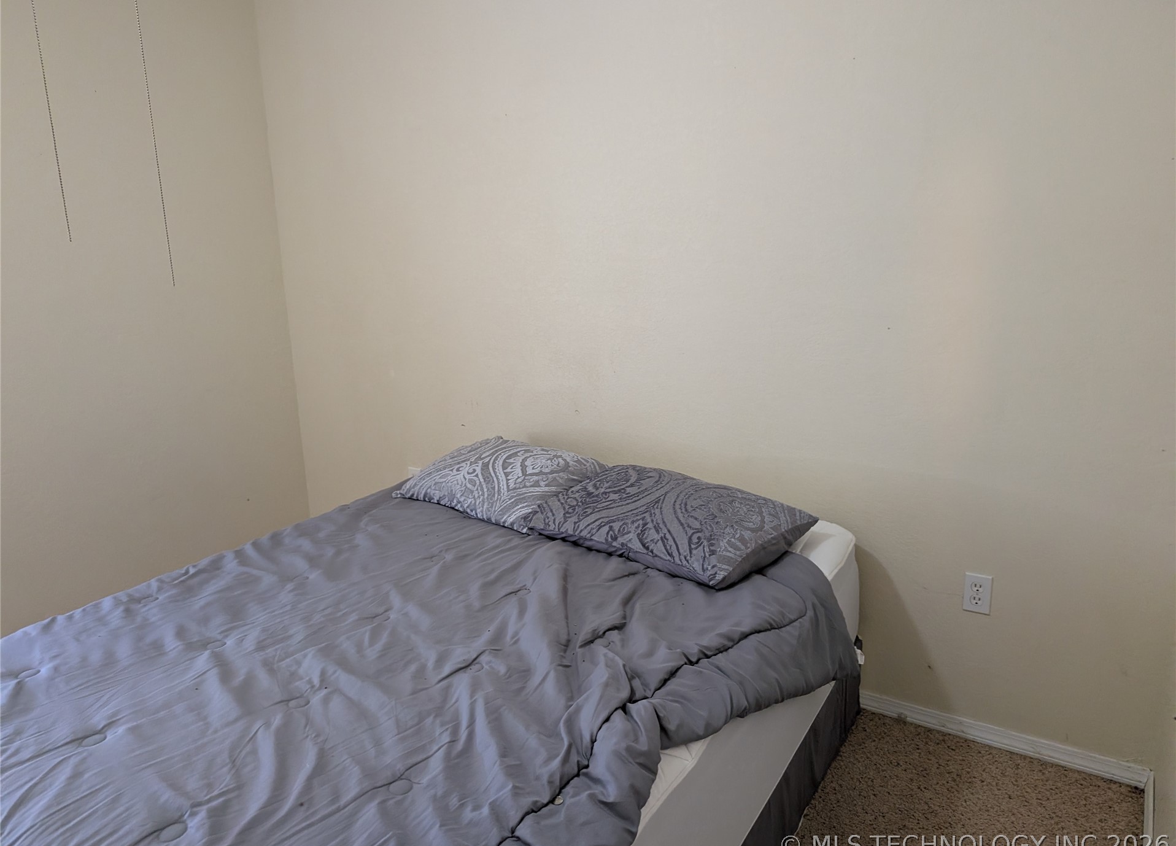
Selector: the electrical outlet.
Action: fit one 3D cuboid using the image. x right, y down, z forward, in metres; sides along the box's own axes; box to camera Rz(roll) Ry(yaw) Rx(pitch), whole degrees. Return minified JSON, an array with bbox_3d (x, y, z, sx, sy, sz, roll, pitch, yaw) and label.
[{"bbox_3d":[1.115,0.490,2.336,0.070,0.114,0.007,6,14,33],"label":"electrical outlet"}]

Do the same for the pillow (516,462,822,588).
[{"bbox_3d":[0.244,0.280,2.447,0.690,0.160,0.510,10,23,34],"label":"pillow"}]

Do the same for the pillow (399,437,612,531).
[{"bbox_3d":[-0.274,0.197,2.885,0.660,0.160,0.500,8,25,36],"label":"pillow"}]

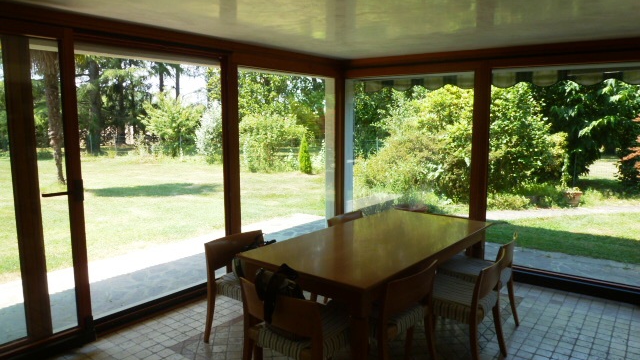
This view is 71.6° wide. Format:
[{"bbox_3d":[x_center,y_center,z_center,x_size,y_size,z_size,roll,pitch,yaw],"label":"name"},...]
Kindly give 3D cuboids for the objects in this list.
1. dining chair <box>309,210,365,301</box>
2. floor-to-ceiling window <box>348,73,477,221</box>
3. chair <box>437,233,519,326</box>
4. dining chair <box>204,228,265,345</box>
[{"bbox_3d":[0.420,0.720,3.945,0.528,0.760,0.544,6,9,38],"label":"dining chair"},{"bbox_3d":[0.999,-0.231,5.276,1.664,2.032,0.096,6,10,39],"label":"floor-to-ceiling window"},{"bbox_3d":[1.195,0.788,3.439,0.528,0.760,0.544,6,9,36],"label":"chair"},{"bbox_3d":[-0.465,0.813,3.198,0.528,0.760,0.544,6,10,39],"label":"dining chair"}]

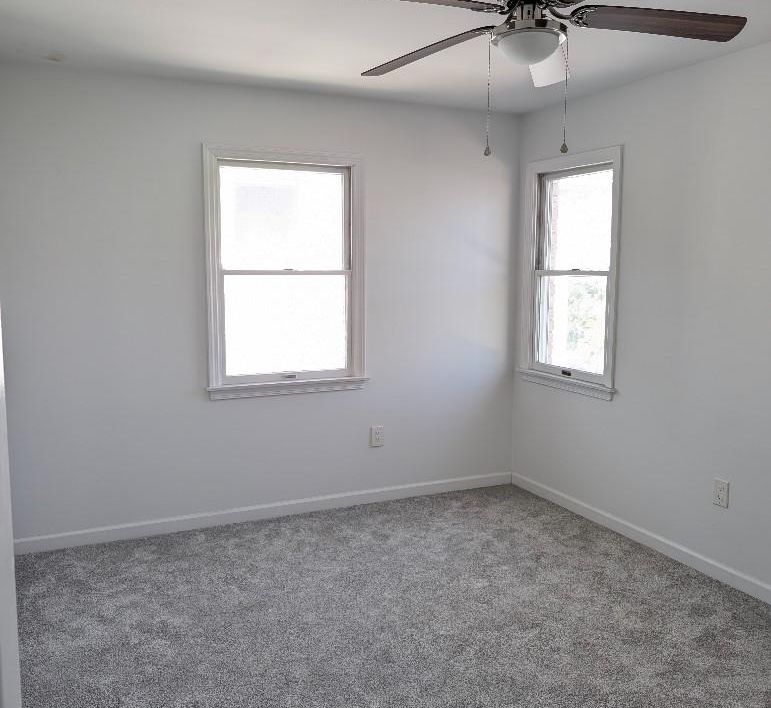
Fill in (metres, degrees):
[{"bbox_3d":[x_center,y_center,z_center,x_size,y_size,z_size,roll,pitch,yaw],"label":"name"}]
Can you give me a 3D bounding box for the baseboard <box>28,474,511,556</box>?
[{"bbox_3d":[-0.537,0.905,4.136,3.060,0.083,0.018,-3,7,-24],"label":"baseboard"}]

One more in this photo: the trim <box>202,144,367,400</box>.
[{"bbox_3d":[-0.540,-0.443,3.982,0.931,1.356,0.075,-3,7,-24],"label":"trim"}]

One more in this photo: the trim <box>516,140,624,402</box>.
[{"bbox_3d":[1.075,-0.461,4.173,0.100,1.356,0.865,-3,7,-24],"label":"trim"}]

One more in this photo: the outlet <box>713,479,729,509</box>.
[{"bbox_3d":[1.530,0.638,3.251,0.010,0.117,0.075,-3,7,-24],"label":"outlet"}]

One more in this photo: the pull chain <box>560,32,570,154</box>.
[{"bbox_3d":[0.581,-0.844,2.293,0.020,0.387,0.020,1,7,11],"label":"pull chain"}]

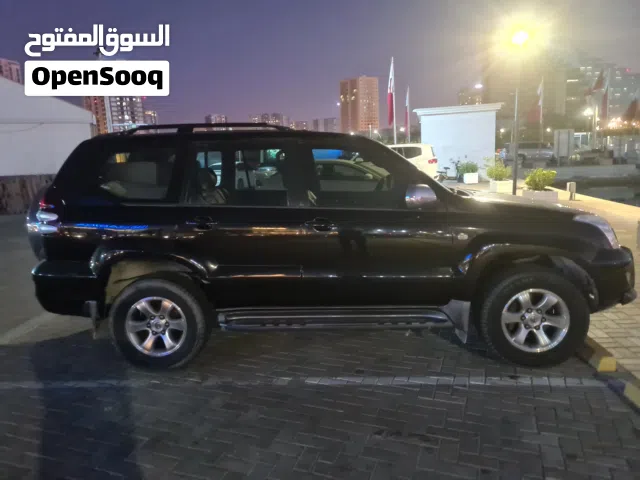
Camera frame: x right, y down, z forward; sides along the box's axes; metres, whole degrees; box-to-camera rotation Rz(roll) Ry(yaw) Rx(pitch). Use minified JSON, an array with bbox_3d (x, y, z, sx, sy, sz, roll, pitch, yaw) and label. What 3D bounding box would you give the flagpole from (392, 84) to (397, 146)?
[{"bbox_3d":[6.060,-9.937,39.278,0.150,9.500,0.150,-1,9,9],"label":"flagpole"}]

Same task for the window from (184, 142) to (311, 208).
[{"bbox_3d":[-0.523,-0.486,3.523,0.950,0.490,0.060,-2,0,5],"label":"window"}]

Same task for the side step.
[{"bbox_3d":[0.103,0.585,3.598,1.700,0.100,0.200,-2,9,5],"label":"side step"}]

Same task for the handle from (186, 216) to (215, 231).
[{"bbox_3d":[-0.853,-0.119,3.460,0.205,0.095,0.060,-2,9,5],"label":"handle"}]

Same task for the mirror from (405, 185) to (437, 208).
[{"bbox_3d":[0.669,-0.295,3.254,0.180,0.170,0.250,-2,10,5],"label":"mirror"}]

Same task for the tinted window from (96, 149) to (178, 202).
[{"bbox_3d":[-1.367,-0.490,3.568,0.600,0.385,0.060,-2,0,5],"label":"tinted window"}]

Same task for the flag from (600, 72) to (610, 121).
[{"bbox_3d":[28.849,-14.500,48.573,0.850,4.600,0.600,3,11,30],"label":"flag"}]

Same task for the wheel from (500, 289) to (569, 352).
[{"bbox_3d":[1.540,0.561,3.496,0.465,0.465,0.200,-2,10,5],"label":"wheel"}]

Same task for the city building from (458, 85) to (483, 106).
[{"bbox_3d":[158.050,-127.439,505.759,25.000,67.600,25.000,0,10,17],"label":"city building"}]

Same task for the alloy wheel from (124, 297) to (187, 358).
[{"bbox_3d":[-1.235,0.653,3.722,0.470,0.470,0.190,-2,9,5],"label":"alloy wheel"}]

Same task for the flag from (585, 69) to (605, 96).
[{"bbox_3d":[27.171,-15.590,47.582,1.950,2.800,0.700,3,11,29],"label":"flag"}]

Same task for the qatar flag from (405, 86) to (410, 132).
[{"bbox_3d":[9.859,-14.704,54.161,0.620,4.900,0.500,-1,9,11],"label":"qatar flag"}]

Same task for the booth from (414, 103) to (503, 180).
[{"bbox_3d":[6.957,-4.790,24.120,4.140,3.510,3.600,0,10,16],"label":"booth"}]

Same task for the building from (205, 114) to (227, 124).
[{"bbox_3d":[-133.416,-131.709,625.221,28.000,61.300,25.000,-5,10,-11],"label":"building"}]

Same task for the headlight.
[{"bbox_3d":[1.991,-0.048,3.473,0.420,0.250,0.320,-2,10,5],"label":"headlight"}]

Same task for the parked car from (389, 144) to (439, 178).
[{"bbox_3d":[2.381,-2.845,19.646,4.850,1.870,1.930,1,10,17],"label":"parked car"}]

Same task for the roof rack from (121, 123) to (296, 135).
[{"bbox_3d":[-0.819,-0.923,4.244,1.380,0.110,1.220,-2,10,5],"label":"roof rack"}]

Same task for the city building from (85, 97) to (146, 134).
[{"bbox_3d":[-147.473,-78.217,347.791,36.000,57.600,28.000,-6,10,-22],"label":"city building"}]

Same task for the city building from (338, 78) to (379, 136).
[{"bbox_3d":[45.542,-136.759,551.092,31.000,90.700,31.000,-10,12,-39],"label":"city building"}]

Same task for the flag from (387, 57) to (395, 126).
[{"bbox_3d":[5.573,-11.739,38.000,0.600,5.530,0.450,-3,10,0],"label":"flag"}]

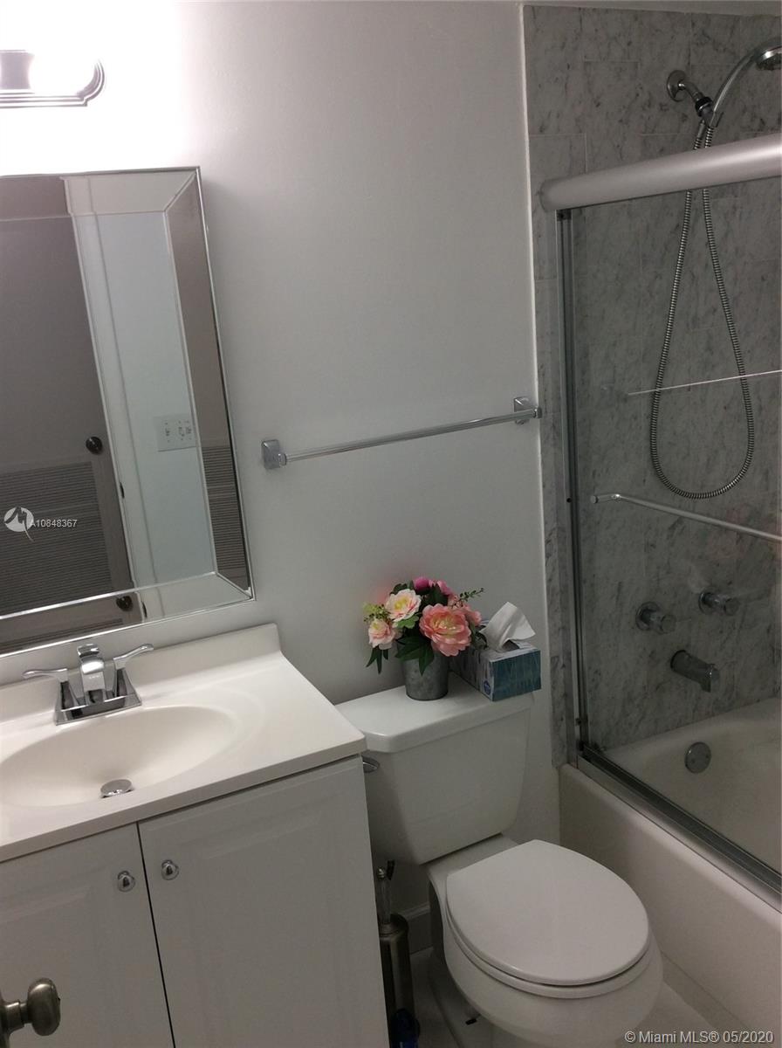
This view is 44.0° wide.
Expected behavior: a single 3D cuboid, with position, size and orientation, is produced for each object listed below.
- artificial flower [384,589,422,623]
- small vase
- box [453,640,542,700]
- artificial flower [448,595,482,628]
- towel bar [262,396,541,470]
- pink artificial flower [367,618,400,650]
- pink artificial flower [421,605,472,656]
[{"bbox_3d":[0.025,0.172,2.040,0.076,0.068,0.060,-4,15,3],"label":"artificial flower"},{"bbox_3d":[0.076,0.323,2.131,0.100,0.102,0.100,-5,15,1],"label":"small vase"},{"bbox_3d":[0.222,0.304,2.179,0.118,0.089,0.228,-11,16,-23],"label":"box"},{"bbox_3d":[0.162,0.191,2.128,0.060,0.070,0.074,7,19,38],"label":"artificial flower"},{"bbox_3d":[0.047,-0.192,2.069,0.645,0.060,0.075,-11,16,-23],"label":"towel bar"},{"bbox_3d":[-0.016,0.232,2.034,0.068,0.066,0.060,-2,15,13],"label":"pink artificial flower"},{"bbox_3d":[0.115,0.227,2.052,0.110,0.105,0.075,-6,15,-4],"label":"pink artificial flower"}]

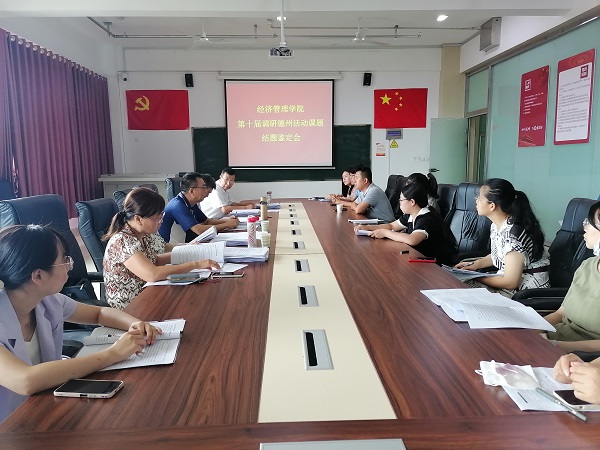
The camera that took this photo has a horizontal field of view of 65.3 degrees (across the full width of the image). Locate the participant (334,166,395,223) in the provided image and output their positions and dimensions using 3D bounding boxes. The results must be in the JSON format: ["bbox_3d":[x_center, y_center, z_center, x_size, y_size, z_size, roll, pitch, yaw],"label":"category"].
[{"bbox_3d":[0.728,0.012,5.041,0.800,1.270,0.550,-1,9,-2],"label":"participant"}]

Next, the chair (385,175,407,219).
[{"bbox_3d":[1.084,-0.004,5.792,0.700,1.190,0.640,-1,8,-2],"label":"chair"}]

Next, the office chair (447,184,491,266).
[{"bbox_3d":[1.045,0.269,3.686,0.720,1.160,0.660,-1,9,-2],"label":"office chair"}]

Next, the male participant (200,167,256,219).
[{"bbox_3d":[-0.989,-0.091,6.117,0.720,1.310,0.520,0,8,5],"label":"male participant"}]

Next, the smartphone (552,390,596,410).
[{"bbox_3d":[0.782,0.466,1.250,0.157,0.009,0.077,-1,8,-2],"label":"smartphone"}]

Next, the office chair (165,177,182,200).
[{"bbox_3d":[-0.984,0.146,4.585,0.720,1.150,0.660,-1,9,-2],"label":"office chair"}]

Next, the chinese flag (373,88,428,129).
[{"bbox_3d":[2.209,-2.544,10.236,1.200,0.880,0.030,-1,9,-2],"label":"chinese flag"}]

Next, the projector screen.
[{"bbox_3d":[-0.438,-2.188,10.187,2.360,1.900,0.050,-1,8,-2],"label":"projector screen"}]

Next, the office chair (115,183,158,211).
[{"bbox_3d":[-1.001,0.306,3.546,0.720,1.140,0.660,-1,9,-2],"label":"office chair"}]

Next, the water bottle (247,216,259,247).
[{"bbox_3d":[-0.320,0.064,3.142,0.068,0.236,0.066,-1,9,-2],"label":"water bottle"}]

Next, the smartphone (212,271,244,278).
[{"bbox_3d":[-0.386,0.271,2.521,0.160,0.010,0.077,-1,9,-2],"label":"smartphone"}]

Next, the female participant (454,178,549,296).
[{"bbox_3d":[1.101,0.374,2.754,0.640,1.280,0.500,0,8,7],"label":"female participant"}]

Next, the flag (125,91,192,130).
[{"bbox_3d":[-3.033,-2.454,10.031,1.360,0.880,0.030,-1,9,-2],"label":"flag"}]

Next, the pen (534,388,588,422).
[{"bbox_3d":[0.683,0.468,1.229,0.011,0.011,0.150,-4,14,-21],"label":"pen"}]

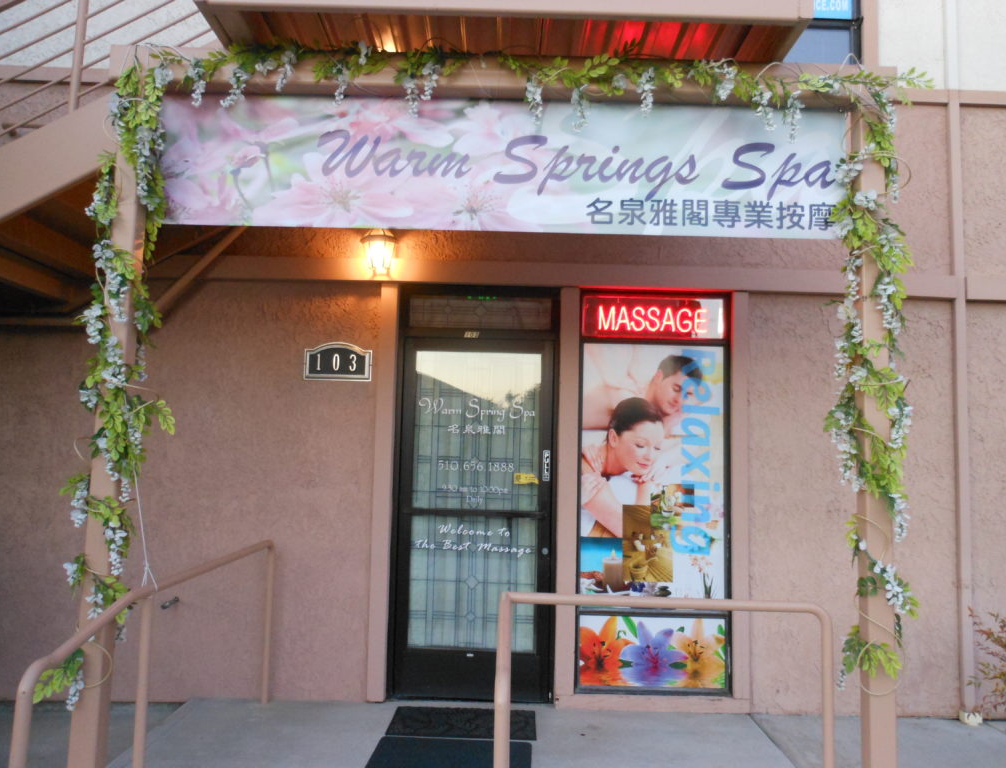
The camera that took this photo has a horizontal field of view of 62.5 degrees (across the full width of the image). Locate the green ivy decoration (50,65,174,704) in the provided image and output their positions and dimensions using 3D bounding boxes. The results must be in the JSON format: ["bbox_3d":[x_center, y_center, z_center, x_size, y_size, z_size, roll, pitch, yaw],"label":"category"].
[{"bbox_3d":[-1.611,-0.046,3.498,0.430,2.670,0.360,2,-5,0],"label":"green ivy decoration"}]

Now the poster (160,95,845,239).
[{"bbox_3d":[0.011,-0.974,3.679,3.050,0.605,0.012,2,-5,0],"label":"poster"}]

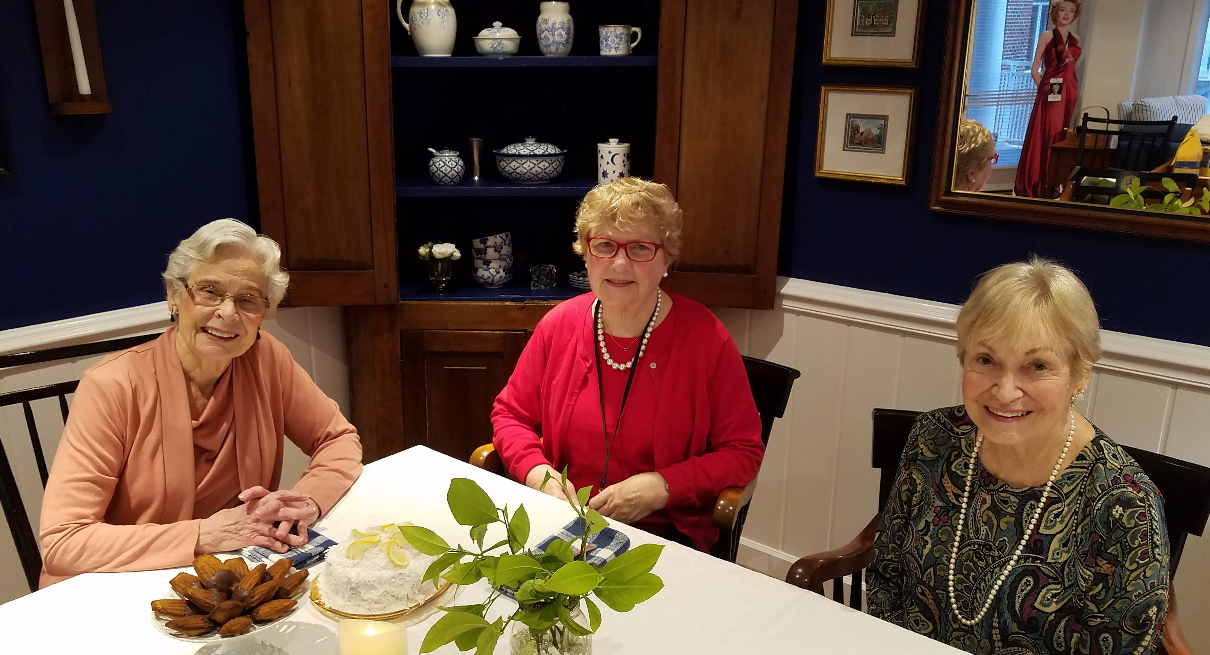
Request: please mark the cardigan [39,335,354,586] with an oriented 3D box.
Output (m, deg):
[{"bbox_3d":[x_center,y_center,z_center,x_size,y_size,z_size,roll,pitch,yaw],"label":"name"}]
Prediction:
[{"bbox_3d":[-0.698,0.299,1.528,0.490,0.540,0.400,-12,20,-41],"label":"cardigan"}]

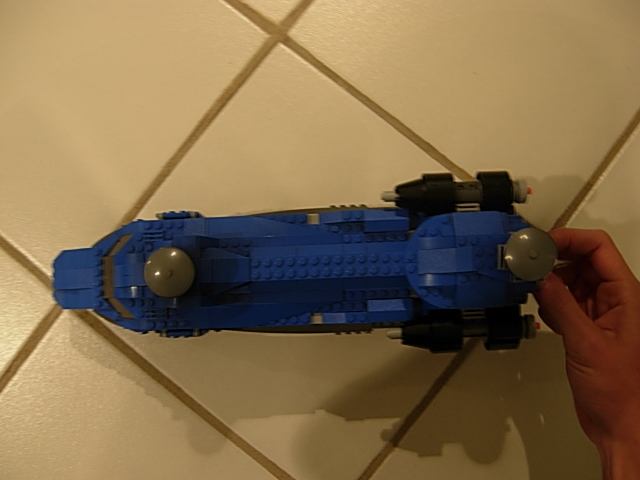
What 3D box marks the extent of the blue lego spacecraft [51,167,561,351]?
[{"bbox_3d":[-0.026,0.021,0.480,0.372,0.183,0.131,-3,86,0],"label":"blue lego spacecraft"}]

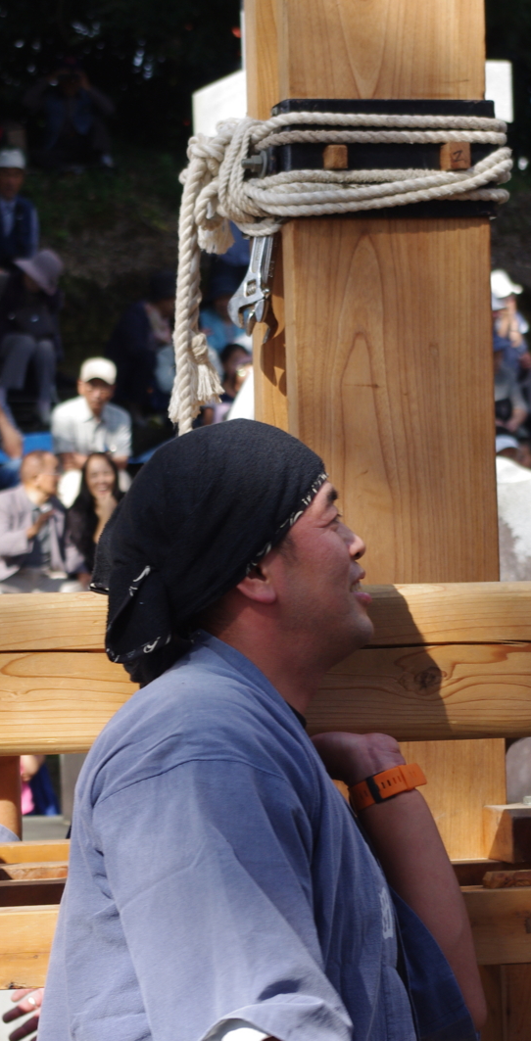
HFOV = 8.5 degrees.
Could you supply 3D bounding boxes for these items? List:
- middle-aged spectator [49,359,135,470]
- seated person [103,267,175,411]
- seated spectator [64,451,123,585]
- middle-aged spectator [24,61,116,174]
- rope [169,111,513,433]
[{"bbox_3d":[-0.943,-0.365,19.384,0.500,1.050,0.800,-1,-2,-4],"label":"middle-aged spectator"},{"bbox_3d":[-0.686,-0.964,20.685,0.500,0.980,0.740,0,-2,-42],"label":"seated person"},{"bbox_3d":[-0.847,0.197,18.200,0.480,1.100,0.720,-1,-1,0],"label":"seated spectator"},{"bbox_3d":[-1.374,-2.836,24.987,0.660,0.810,0.760,-1,-2,0],"label":"middle-aged spectator"},{"bbox_3d":[0.089,-0.286,4.150,0.380,0.380,0.280,-1,-1,-13],"label":"rope"}]

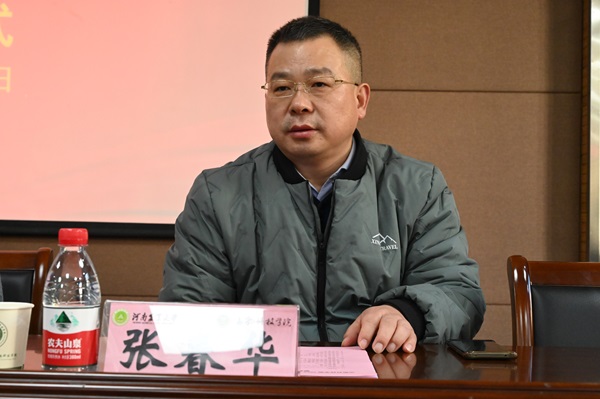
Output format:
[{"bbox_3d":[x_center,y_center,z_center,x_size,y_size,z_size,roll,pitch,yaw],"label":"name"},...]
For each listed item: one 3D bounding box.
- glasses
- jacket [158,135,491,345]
[{"bbox_3d":[0.021,-0.183,1.540,0.139,0.042,0.142,-2,3,18],"label":"glasses"},{"bbox_3d":[0.040,0.172,1.620,0.580,0.600,0.400,1,-3,3],"label":"jacket"}]

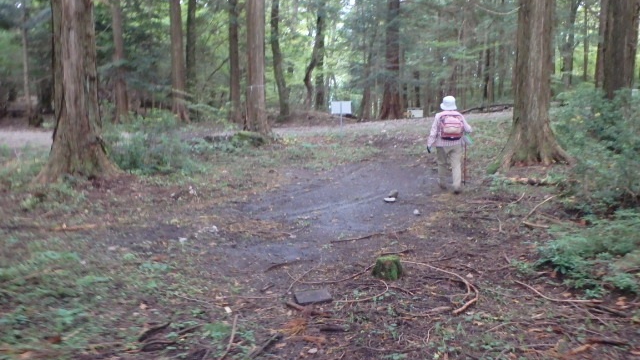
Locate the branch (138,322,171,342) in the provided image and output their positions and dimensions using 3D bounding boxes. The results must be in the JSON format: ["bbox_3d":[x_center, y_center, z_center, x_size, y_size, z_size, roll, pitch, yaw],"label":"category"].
[{"bbox_3d":[-1.055,0.938,3.749,0.065,0.050,0.326,3,8,21],"label":"branch"}]

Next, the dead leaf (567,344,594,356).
[{"bbox_3d":[1.512,0.973,3.423,0.197,0.025,0.055,-4,7,-32],"label":"dead leaf"}]

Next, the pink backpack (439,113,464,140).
[{"bbox_3d":[2.038,-0.812,9.150,0.360,0.410,0.210,0,7,-2],"label":"pink backpack"}]

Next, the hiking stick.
[{"bbox_3d":[2.412,-0.336,9.807,0.030,0.860,0.030,0,6,0],"label":"hiking stick"}]

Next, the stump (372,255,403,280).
[{"bbox_3d":[0.559,0.729,4.900,0.240,0.170,0.220,0,6,0],"label":"stump"}]

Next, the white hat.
[{"bbox_3d":[2.031,-1.206,9.330,0.260,0.200,0.280,0,7,-3],"label":"white hat"}]

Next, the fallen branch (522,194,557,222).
[{"bbox_3d":[3.024,0.338,8.053,0.060,0.050,2.325,4,9,30],"label":"fallen branch"}]

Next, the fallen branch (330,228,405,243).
[{"bbox_3d":[0.563,0.590,6.377,1.030,0.040,0.070,-5,9,-34],"label":"fallen branch"}]

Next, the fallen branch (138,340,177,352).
[{"bbox_3d":[-0.967,0.953,3.495,0.233,0.045,0.092,-4,7,-33],"label":"fallen branch"}]

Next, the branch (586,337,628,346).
[{"bbox_3d":[1.738,0.971,3.578,0.240,0.030,0.035,3,8,19],"label":"branch"}]

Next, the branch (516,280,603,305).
[{"bbox_3d":[1.737,0.847,4.468,0.242,0.040,0.700,-7,10,-42],"label":"branch"}]

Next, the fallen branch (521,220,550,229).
[{"bbox_3d":[2.539,0.516,6.944,0.040,0.035,0.357,-6,9,-36],"label":"fallen branch"}]

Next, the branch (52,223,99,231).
[{"bbox_3d":[-2.779,0.522,6.719,0.477,0.040,0.050,-4,7,-30],"label":"branch"}]

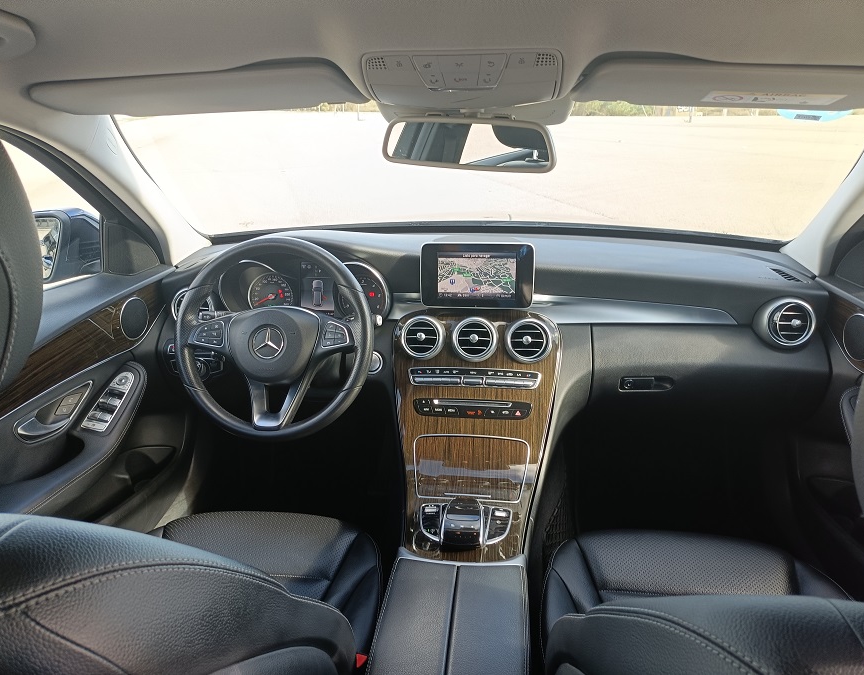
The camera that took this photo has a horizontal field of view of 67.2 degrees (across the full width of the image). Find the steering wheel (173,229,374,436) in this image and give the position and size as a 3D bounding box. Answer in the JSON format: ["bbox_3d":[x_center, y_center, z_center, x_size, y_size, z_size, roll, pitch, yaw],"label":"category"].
[{"bbox_3d":[-0.290,0.001,1.210,0.375,0.375,0.110,2,-4,7],"label":"steering wheel"}]

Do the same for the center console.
[{"bbox_3d":[0.066,0.084,1.139,0.325,0.420,0.490,2,20,7],"label":"center console"}]

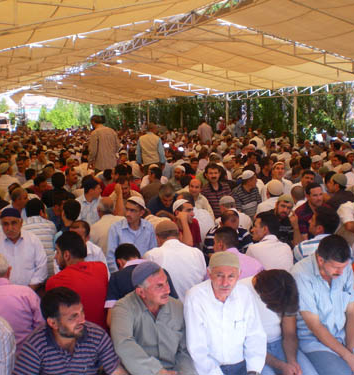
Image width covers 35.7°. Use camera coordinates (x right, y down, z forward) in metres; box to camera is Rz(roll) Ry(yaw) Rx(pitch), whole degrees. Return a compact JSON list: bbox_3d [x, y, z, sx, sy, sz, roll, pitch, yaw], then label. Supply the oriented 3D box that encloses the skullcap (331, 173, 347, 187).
[{"bbox_3d":[1.850,-0.080,6.250,0.190,0.110,0.170,23,16,23],"label":"skullcap"}]

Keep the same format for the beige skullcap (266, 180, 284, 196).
[{"bbox_3d":[1.089,0.011,6.100,0.175,0.120,0.190,1,27,5],"label":"beige skullcap"}]

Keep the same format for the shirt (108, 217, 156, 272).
[{"bbox_3d":[-0.383,0.550,4.837,0.450,0.580,0.320,-1,7,3],"label":"shirt"}]

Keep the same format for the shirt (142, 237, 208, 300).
[{"bbox_3d":[-0.004,0.589,3.850,0.480,0.560,0.300,-1,7,-9],"label":"shirt"}]

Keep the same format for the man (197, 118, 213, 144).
[{"bbox_3d":[0.883,-1.270,17.000,0.520,1.700,0.320,0,7,0],"label":"man"}]

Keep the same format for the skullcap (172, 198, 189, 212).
[{"bbox_3d":[0.032,0.162,4.950,0.180,0.100,0.170,-24,7,15],"label":"skullcap"}]

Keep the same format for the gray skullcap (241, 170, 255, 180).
[{"bbox_3d":[0.873,-0.146,6.700,0.180,0.100,0.170,-15,8,24],"label":"gray skullcap"}]

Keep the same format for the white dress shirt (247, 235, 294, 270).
[{"bbox_3d":[0.730,0.636,4.334,0.420,0.540,0.300,-4,8,-21],"label":"white dress shirt"}]

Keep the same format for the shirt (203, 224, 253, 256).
[{"bbox_3d":[0.448,0.604,4.719,0.490,0.580,0.340,-2,7,-5],"label":"shirt"}]

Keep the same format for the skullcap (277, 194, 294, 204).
[{"bbox_3d":[1.067,0.118,5.400,0.170,0.100,0.190,1,-1,5],"label":"skullcap"}]

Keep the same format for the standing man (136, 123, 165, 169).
[{"bbox_3d":[-0.455,-0.370,10.004,0.530,1.600,0.380,-1,7,4],"label":"standing man"}]

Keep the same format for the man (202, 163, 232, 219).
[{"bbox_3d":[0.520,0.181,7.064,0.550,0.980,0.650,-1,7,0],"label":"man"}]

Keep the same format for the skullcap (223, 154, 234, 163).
[{"bbox_3d":[0.938,-0.519,10.000,0.190,0.100,0.170,-10,2,21],"label":"skullcap"}]

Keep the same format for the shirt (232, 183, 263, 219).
[{"bbox_3d":[0.854,0.247,6.735,0.420,0.560,0.280,-3,7,-11],"label":"shirt"}]

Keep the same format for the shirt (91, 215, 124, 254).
[{"bbox_3d":[-0.656,0.533,5.335,0.430,0.550,0.280,0,7,6],"label":"shirt"}]

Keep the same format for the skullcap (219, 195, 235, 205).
[{"bbox_3d":[0.511,0.131,5.550,0.170,0.100,0.190,-2,15,-14],"label":"skullcap"}]

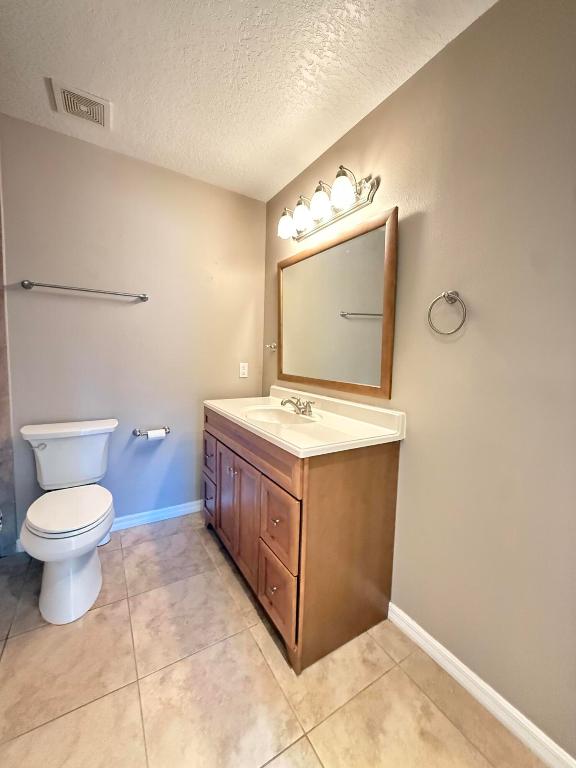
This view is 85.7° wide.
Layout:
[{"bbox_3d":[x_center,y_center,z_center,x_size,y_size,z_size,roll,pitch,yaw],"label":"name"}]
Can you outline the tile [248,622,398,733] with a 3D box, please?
[{"bbox_3d":[0.135,1.117,1.314,0.452,0.016,0.451,-1,5,-31],"label":"tile"}]

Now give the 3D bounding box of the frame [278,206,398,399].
[{"bbox_3d":[0.214,-0.406,1.868,0.030,0.858,1.063,-1,6,-31],"label":"frame"}]

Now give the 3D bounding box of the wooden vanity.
[{"bbox_3d":[-0.045,0.635,1.821,0.528,0.857,1.218,-1,5,-31],"label":"wooden vanity"}]

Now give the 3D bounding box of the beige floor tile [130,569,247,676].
[{"bbox_3d":[-0.482,1.087,1.464,0.449,0.016,0.451,-1,5,-31],"label":"beige floor tile"}]

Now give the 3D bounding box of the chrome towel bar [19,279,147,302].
[{"bbox_3d":[-1.213,-0.561,1.904,0.650,0.055,0.077,-1,6,-31],"label":"chrome towel bar"}]

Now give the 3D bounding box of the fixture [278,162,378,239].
[{"bbox_3d":[0.161,-0.993,1.771,0.205,0.200,0.770,-1,6,-31],"label":"fixture"}]

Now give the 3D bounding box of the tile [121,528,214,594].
[{"bbox_3d":[-0.730,1.065,1.884,0.459,0.010,0.459,-1,6,-31],"label":"tile"}]

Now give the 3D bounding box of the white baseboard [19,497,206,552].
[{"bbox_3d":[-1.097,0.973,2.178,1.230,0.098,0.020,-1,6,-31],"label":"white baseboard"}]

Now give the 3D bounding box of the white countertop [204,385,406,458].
[{"bbox_3d":[-0.031,0.143,1.779,0.556,0.132,1.227,-1,6,-31],"label":"white countertop"}]

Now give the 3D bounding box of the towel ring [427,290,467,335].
[{"bbox_3d":[0.616,-0.271,1.197,0.070,0.164,0.152,-1,5,-31],"label":"towel ring"}]

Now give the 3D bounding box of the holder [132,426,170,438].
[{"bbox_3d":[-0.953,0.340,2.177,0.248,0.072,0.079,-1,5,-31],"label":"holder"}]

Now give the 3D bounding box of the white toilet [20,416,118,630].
[{"bbox_3d":[-1.160,0.668,1.674,0.460,0.785,0.710,-1,6,-31],"label":"white toilet"}]

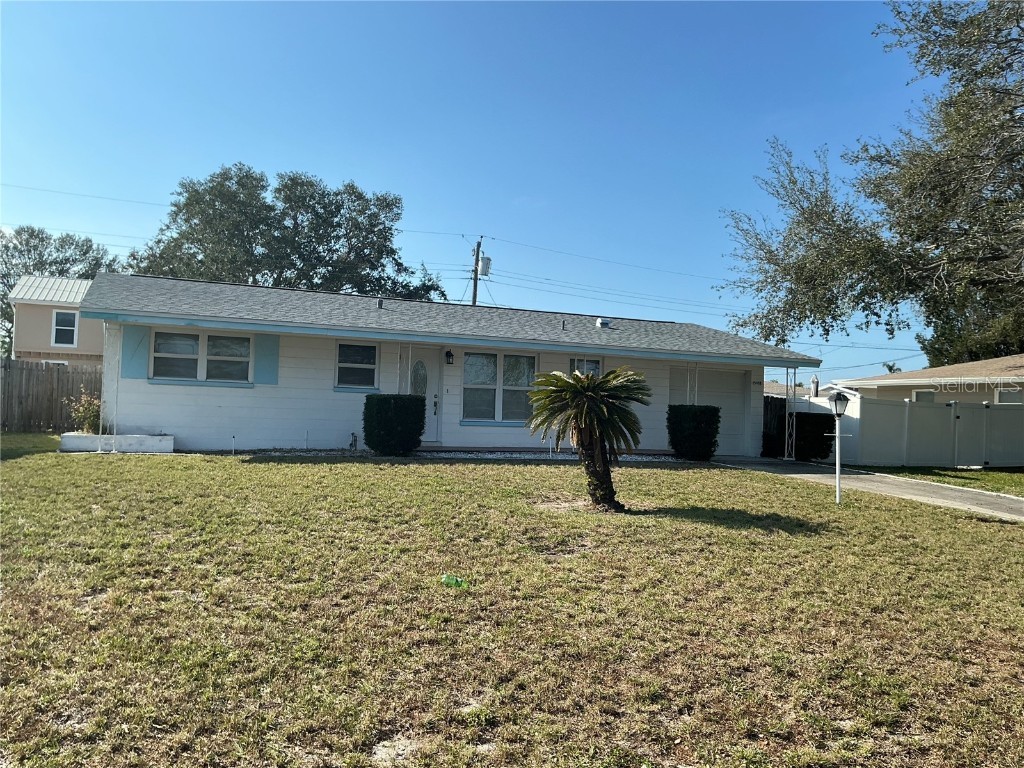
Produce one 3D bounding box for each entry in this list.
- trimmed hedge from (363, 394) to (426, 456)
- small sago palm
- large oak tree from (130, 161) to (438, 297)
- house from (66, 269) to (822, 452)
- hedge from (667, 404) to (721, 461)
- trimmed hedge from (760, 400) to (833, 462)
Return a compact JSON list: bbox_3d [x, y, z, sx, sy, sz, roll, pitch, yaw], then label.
[{"bbox_3d":[-2.195,0.780,15.470,1.020,1.170,0.880,3,-2,-23],"label":"trimmed hedge"},{"bbox_3d":[0.950,0.705,10.150,1.540,1.760,1.500,2,-2,0],"label":"small sago palm"},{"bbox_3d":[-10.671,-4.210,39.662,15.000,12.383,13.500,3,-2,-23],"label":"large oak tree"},{"bbox_3d":[-1.879,-0.274,21.491,15.900,3.720,10.200,3,-2,-23],"label":"house"},{"bbox_3d":[3.936,1.064,17.964,0.920,1.210,0.850,3,-2,-23],"label":"hedge"},{"bbox_3d":[7.279,1.315,20.794,1.150,1.200,1.100,3,-2,-23],"label":"trimmed hedge"}]

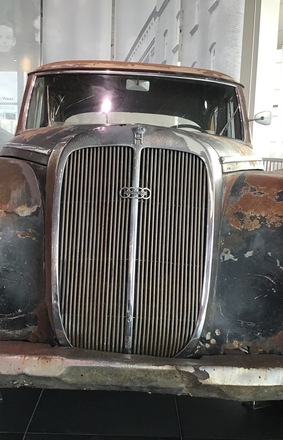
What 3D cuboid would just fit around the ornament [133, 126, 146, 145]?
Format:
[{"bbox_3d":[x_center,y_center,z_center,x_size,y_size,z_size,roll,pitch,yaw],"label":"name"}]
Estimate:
[{"bbox_3d":[-0.006,-0.267,1.660,0.044,0.058,0.040,2,-8,-2],"label":"ornament"}]

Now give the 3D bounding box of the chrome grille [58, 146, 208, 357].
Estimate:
[{"bbox_3d":[-0.021,0.099,1.595,0.440,0.654,0.100,2,-5,-2],"label":"chrome grille"}]

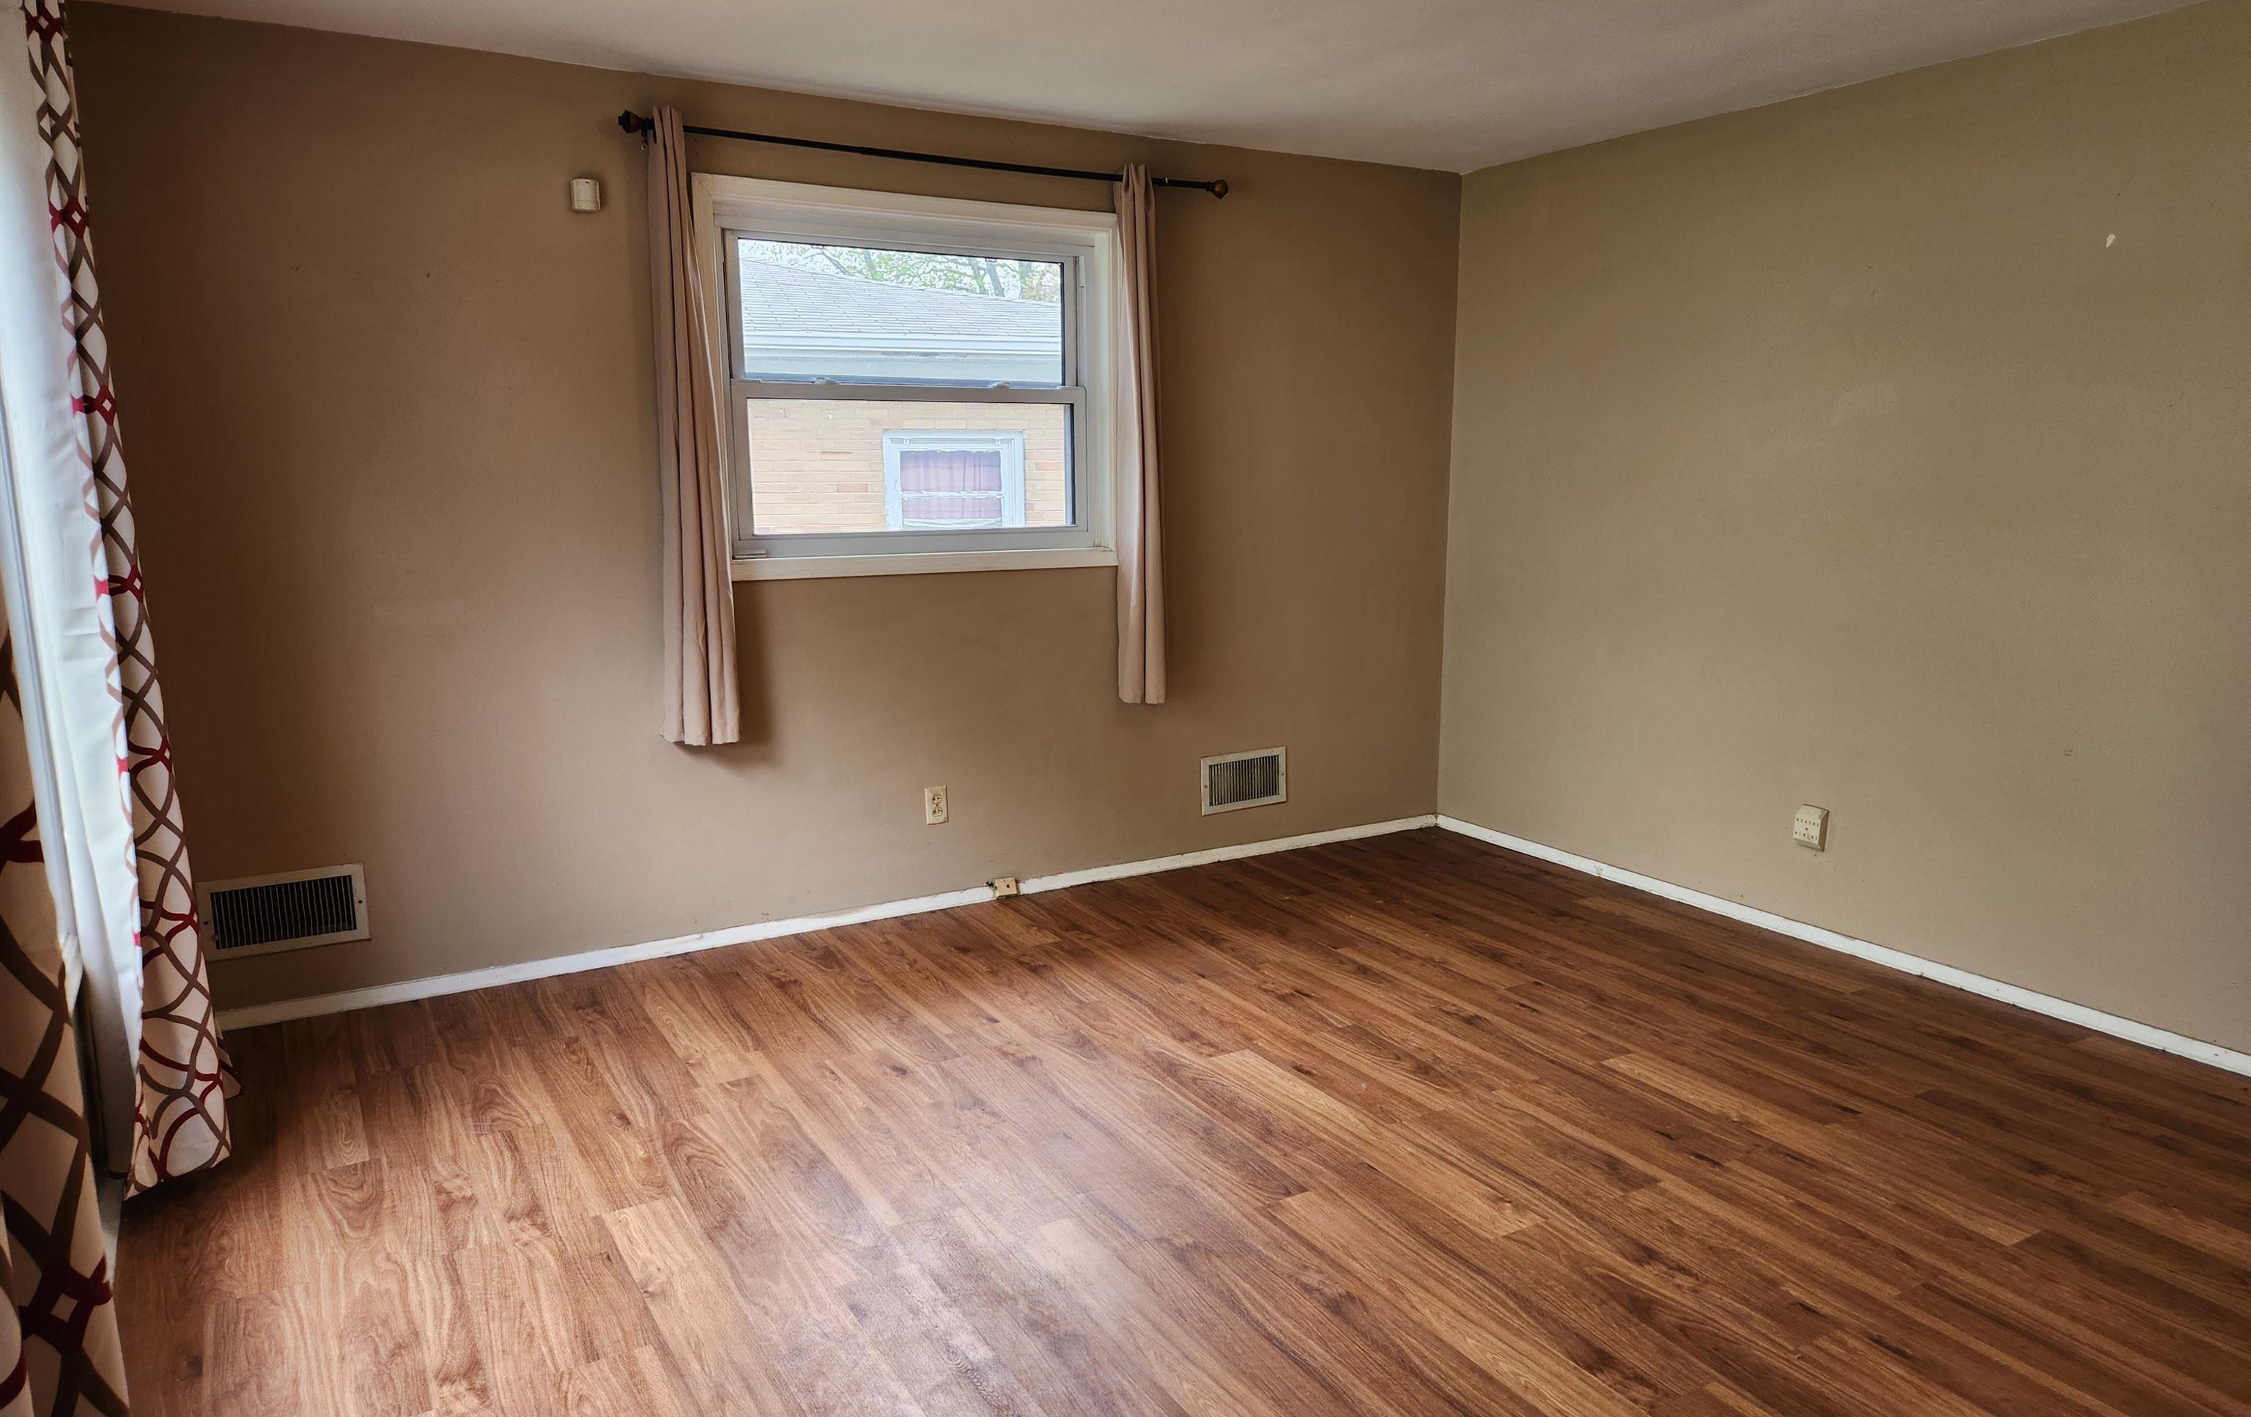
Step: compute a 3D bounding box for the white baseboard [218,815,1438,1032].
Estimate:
[{"bbox_3d":[-0.575,0.616,4.765,4.168,0.056,0.016,-6,11,-30],"label":"white baseboard"}]

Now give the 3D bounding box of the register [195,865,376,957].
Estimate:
[{"bbox_3d":[-2.139,0.521,3.815,0.363,0.203,0.022,-6,11,-30],"label":"register"}]

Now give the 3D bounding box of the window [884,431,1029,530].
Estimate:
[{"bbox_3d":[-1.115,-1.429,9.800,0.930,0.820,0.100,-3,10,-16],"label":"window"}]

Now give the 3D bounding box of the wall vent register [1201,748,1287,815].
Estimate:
[{"bbox_3d":[0.426,0.258,5.309,0.363,0.203,0.022,-6,11,-30],"label":"wall vent register"}]

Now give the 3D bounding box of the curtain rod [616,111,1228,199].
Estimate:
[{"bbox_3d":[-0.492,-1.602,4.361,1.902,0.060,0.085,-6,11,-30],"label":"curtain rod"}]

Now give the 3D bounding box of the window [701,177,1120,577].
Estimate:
[{"bbox_3d":[-0.603,-0.966,4.520,1.359,1.117,0.110,-6,11,-30],"label":"window"}]

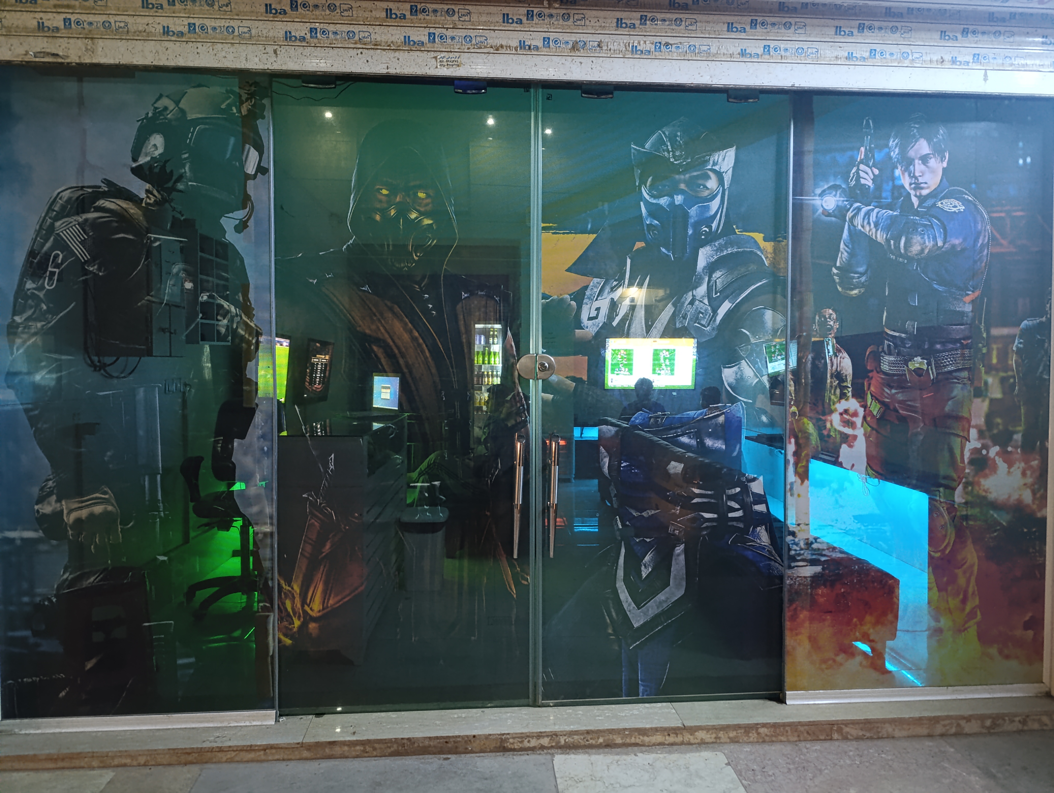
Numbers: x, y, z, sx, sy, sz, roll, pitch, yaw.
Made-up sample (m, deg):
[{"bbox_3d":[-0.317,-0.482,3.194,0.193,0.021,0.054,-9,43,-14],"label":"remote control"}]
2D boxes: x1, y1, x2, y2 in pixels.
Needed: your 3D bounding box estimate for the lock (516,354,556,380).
[{"bbox_3d":[0.036,-0.112,2.660,0.147,0.097,0.045,0,2,-3],"label":"lock"}]

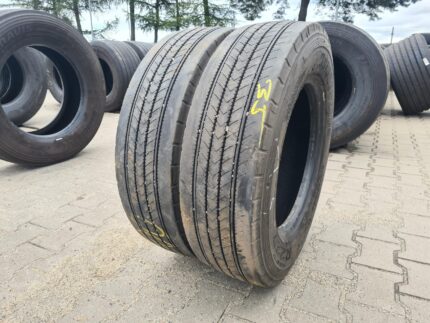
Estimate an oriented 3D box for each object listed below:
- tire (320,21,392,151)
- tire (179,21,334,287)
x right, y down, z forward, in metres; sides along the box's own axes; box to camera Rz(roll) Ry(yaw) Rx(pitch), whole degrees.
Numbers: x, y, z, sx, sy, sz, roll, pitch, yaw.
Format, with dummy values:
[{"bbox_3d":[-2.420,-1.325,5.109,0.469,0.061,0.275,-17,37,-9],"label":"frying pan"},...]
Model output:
[{"bbox_3d":[0.867,-0.611,2.661,1.005,1.005,0.315,8,22,29],"label":"tire"},{"bbox_3d":[0.202,-0.022,1.097,0.233,0.836,0.836,11,21,28],"label":"tire"}]

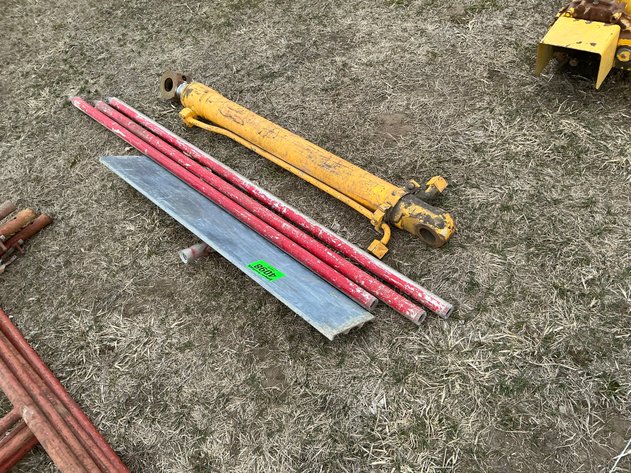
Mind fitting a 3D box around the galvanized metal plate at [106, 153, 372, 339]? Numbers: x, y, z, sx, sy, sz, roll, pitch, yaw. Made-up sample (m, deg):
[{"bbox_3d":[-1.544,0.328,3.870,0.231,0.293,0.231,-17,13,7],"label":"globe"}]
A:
[{"bbox_3d":[-0.435,-0.031,2.260,1.586,0.032,0.250,33,30,31],"label":"galvanized metal plate"}]

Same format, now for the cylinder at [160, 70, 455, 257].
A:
[{"bbox_3d":[-0.209,-0.522,2.724,2.183,0.210,0.540,33,51,31],"label":"cylinder"}]

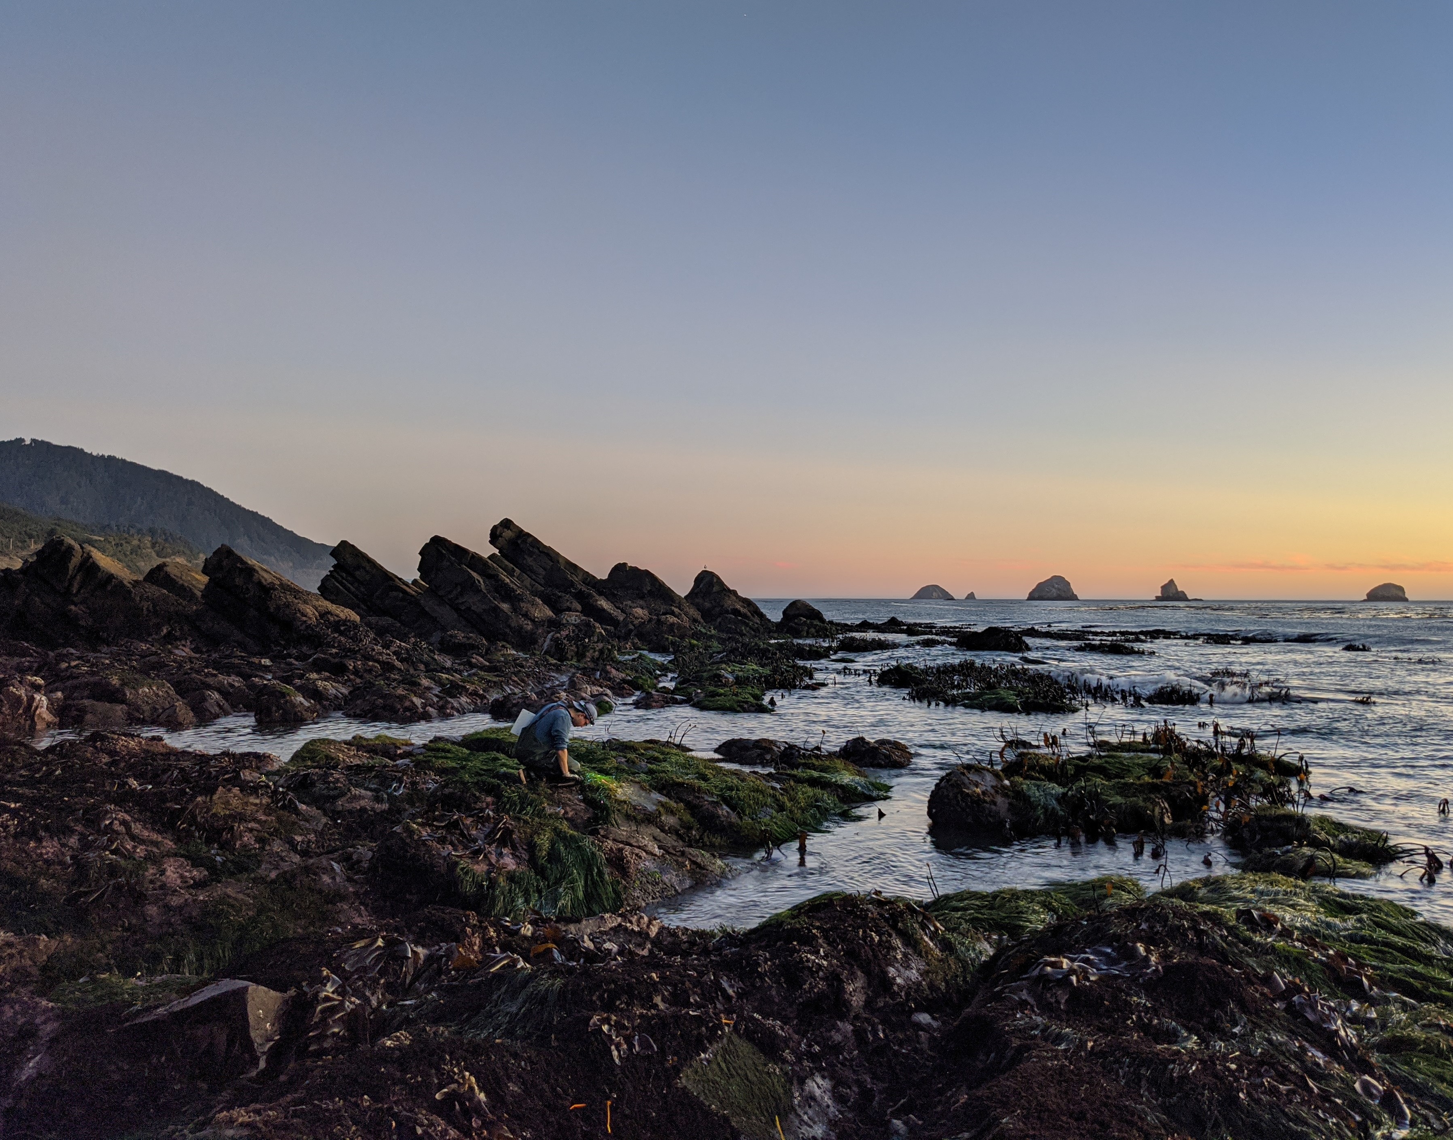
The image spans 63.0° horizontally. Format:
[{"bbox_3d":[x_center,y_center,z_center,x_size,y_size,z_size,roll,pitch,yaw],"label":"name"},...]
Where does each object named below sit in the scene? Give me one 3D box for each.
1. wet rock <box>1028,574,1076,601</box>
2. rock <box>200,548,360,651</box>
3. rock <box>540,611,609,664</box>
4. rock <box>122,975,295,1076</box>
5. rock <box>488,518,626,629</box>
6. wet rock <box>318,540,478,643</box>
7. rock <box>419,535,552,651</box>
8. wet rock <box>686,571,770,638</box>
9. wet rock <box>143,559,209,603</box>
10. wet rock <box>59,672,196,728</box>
[{"bbox_3d":[548.878,30.048,2000.000,83.066,43.189,75.000,0,-1,15],"label":"wet rock"},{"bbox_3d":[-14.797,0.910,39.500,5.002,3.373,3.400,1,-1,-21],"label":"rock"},{"bbox_3d":[-4.505,1.998,35.000,2.017,1.546,1.700,0,-1,-7],"label":"rock"},{"bbox_3d":[-1.878,1.662,4.300,0.549,0.359,0.400,1,-2,-23],"label":"rock"},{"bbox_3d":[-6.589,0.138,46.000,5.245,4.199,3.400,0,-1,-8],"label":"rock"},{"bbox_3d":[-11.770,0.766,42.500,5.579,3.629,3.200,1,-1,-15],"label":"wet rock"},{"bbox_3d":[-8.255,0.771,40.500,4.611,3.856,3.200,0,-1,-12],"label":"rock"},{"bbox_3d":[0.124,1.770,62.000,4.533,3.408,4.000,0,-1,0],"label":"wet rock"},{"bbox_3d":[-23.062,0.651,50.000,2.820,2.209,3.000,1,-2,-25],"label":"wet rock"},{"bbox_3d":[-9.781,2.126,19.300,2.017,0.928,1.600,1,-2,-27],"label":"wet rock"}]

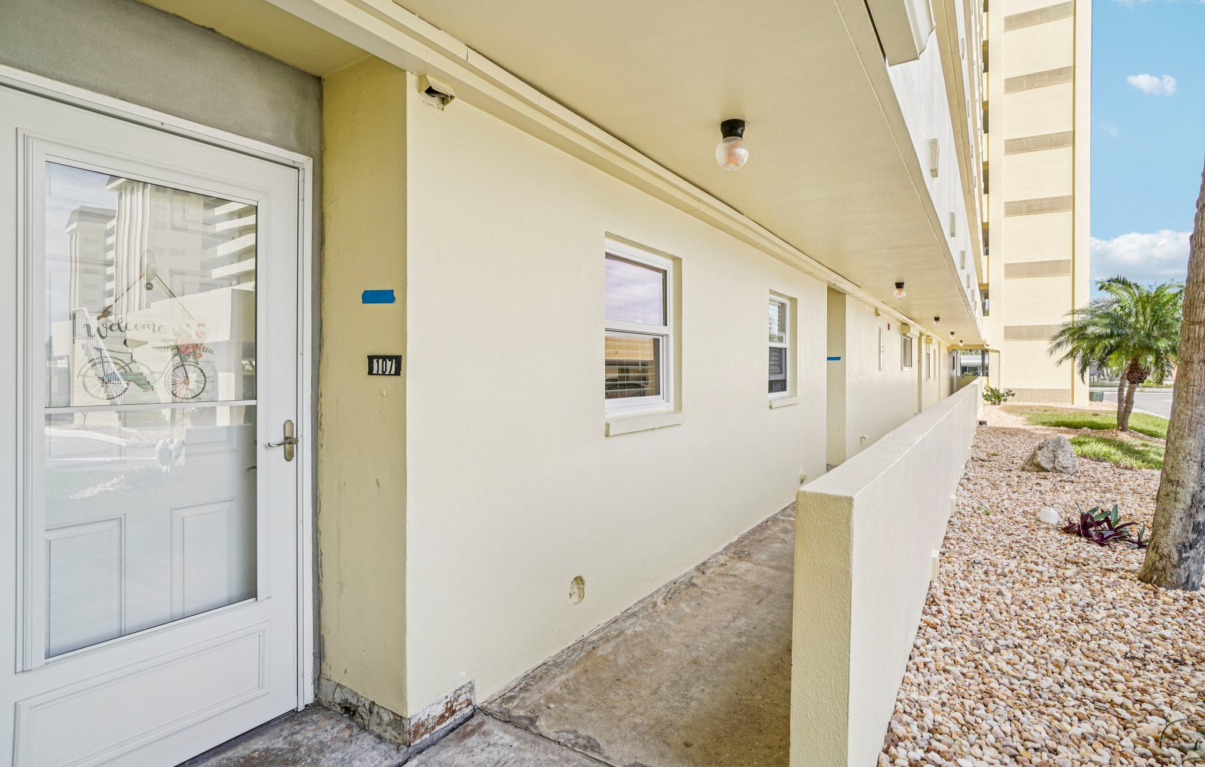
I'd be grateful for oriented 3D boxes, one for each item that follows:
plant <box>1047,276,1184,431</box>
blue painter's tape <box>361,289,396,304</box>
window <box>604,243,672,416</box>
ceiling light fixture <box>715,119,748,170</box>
[{"bbox_3d":[11.335,-0.660,13.200,2.650,3.400,2.600,0,1,41],"label":"plant"},{"bbox_3d":[-0.784,-0.302,2.109,0.182,0.048,0.006,4,3,33],"label":"blue painter's tape"},{"bbox_3d":[0.184,-0.302,3.503,0.080,0.955,0.900,0,1,33],"label":"window"},{"bbox_3d":[0.579,-1.056,2.685,0.145,0.210,0.145,0,1,0],"label":"ceiling light fixture"}]

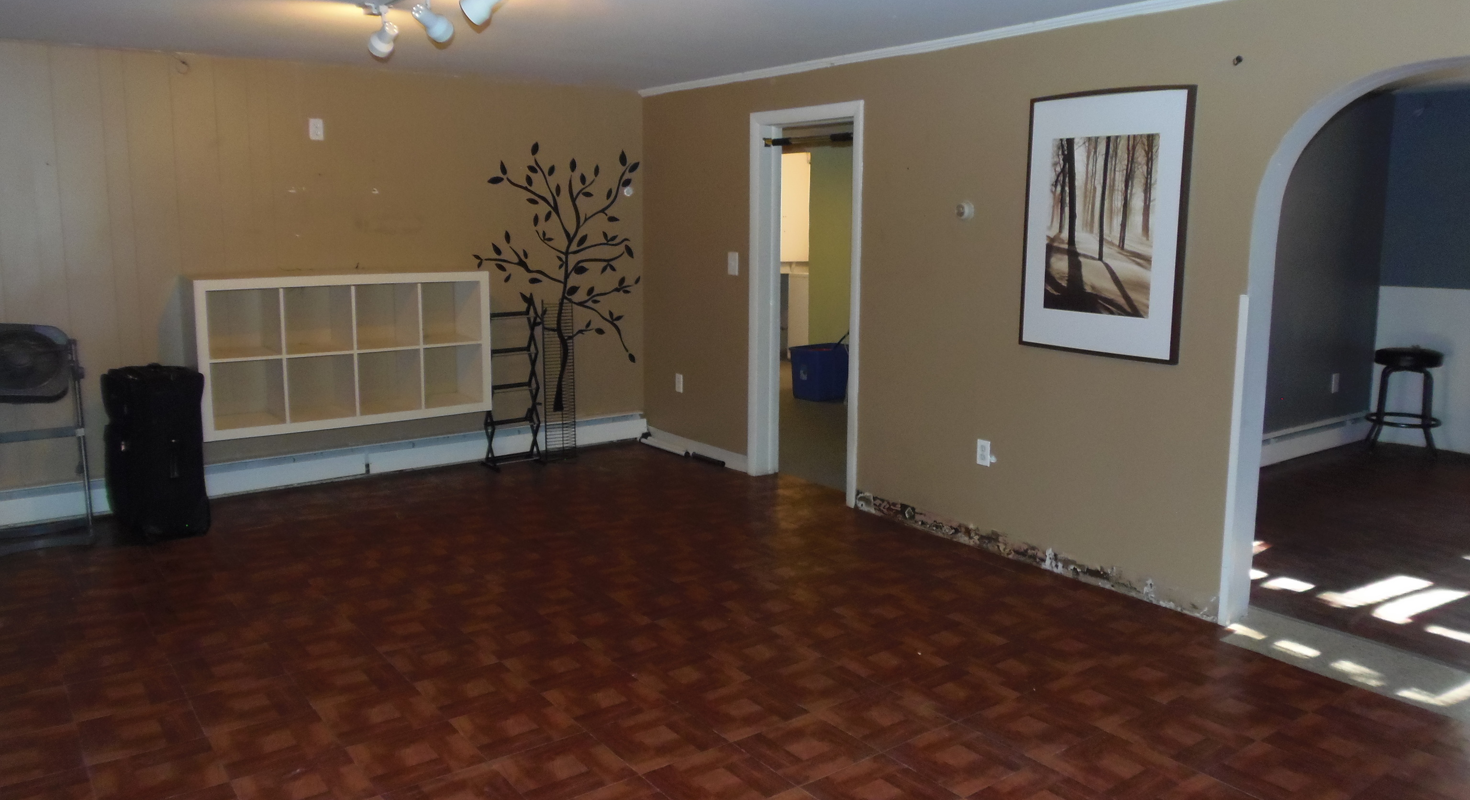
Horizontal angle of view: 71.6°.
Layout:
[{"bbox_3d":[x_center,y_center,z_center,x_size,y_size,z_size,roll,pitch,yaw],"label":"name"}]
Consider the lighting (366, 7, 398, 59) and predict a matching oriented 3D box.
[{"bbox_3d":[-1.338,-1.389,3.864,0.103,0.198,0.160,-9,13,-42],"label":"lighting"}]

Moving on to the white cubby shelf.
[{"bbox_3d":[-2.145,-0.287,5.622,1.500,0.795,0.395,-7,12,-36],"label":"white cubby shelf"}]

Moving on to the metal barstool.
[{"bbox_3d":[4.388,0.012,6.694,0.400,0.680,0.400,3,10,17],"label":"metal barstool"}]

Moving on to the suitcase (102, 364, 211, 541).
[{"bbox_3d":[-2.795,0.243,4.935,0.420,0.760,0.300,9,13,43],"label":"suitcase"}]

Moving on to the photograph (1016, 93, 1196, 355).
[{"bbox_3d":[1.447,-0.686,4.029,0.028,1.020,0.720,-7,12,-36],"label":"photograph"}]

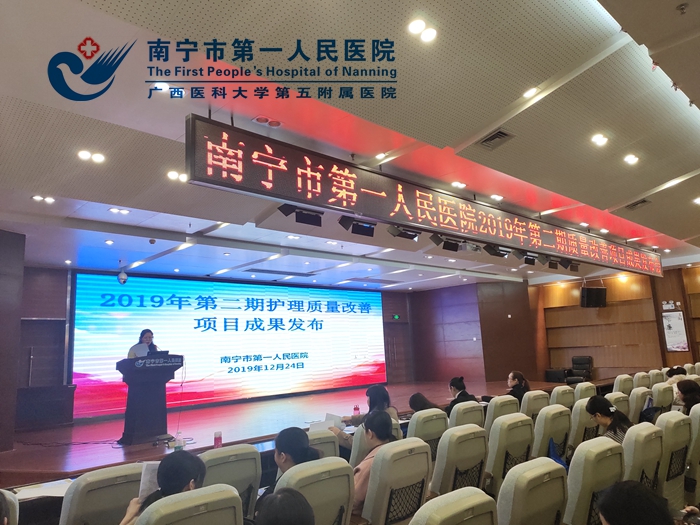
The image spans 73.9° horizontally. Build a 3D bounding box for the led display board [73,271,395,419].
[{"bbox_3d":[-1.953,1.774,10.682,7.760,2.600,0.100,6,-13,-41],"label":"led display board"}]

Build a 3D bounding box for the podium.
[{"bbox_3d":[-2.965,2.007,6.875,0.830,1.170,0.500,6,-14,-41],"label":"podium"}]

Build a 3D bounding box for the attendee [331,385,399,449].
[{"bbox_3d":[0.153,1.741,4.135,0.720,1.220,0.520,-11,-13,39],"label":"attendee"}]

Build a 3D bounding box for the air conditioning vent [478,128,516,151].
[{"bbox_3d":[1.231,-1.040,3.905,0.270,0.050,0.270,6,-25,-41],"label":"air conditioning vent"}]

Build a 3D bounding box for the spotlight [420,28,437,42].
[{"bbox_3d":[0.450,-1.304,2.659,0.105,0.050,0.105,-10,-19,-3],"label":"spotlight"}]

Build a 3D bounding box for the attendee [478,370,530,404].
[{"bbox_3d":[1.847,1.917,5.453,0.700,1.200,0.500,-10,-13,36],"label":"attendee"}]

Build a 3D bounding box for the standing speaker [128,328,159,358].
[{"bbox_3d":[-3.248,1.873,7.292,0.480,1.600,0.340,6,-14,-41],"label":"standing speaker"}]

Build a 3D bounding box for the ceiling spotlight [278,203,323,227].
[{"bbox_3d":[-0.399,-0.465,4.219,0.420,0.270,0.300,6,-29,-41],"label":"ceiling spotlight"}]

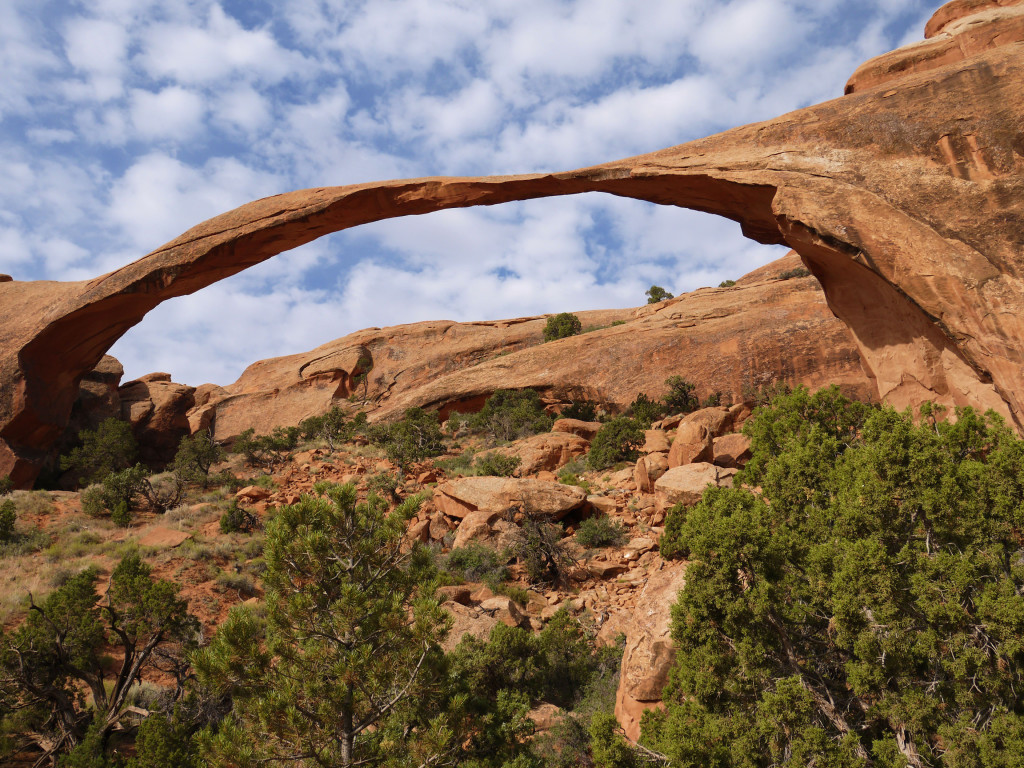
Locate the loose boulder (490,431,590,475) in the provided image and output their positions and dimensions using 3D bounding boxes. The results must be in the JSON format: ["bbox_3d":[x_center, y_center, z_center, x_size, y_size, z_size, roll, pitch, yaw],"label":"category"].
[{"bbox_3d":[2.191,5.538,66.000,8.130,3.560,4.880,0,-11,0],"label":"loose boulder"}]

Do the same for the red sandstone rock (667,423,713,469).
[{"bbox_3d":[13.929,4.826,65.000,3.610,3.500,3.070,0,-11,0],"label":"red sandstone rock"}]

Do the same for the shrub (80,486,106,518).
[{"bbox_3d":[-29.810,8.441,59.000,1.850,2.210,1.760,5,-12,-26],"label":"shrub"}]

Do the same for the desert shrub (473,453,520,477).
[{"bbox_3d":[-1.160,6.026,62.000,3.590,1.740,2.870,0,-11,-1],"label":"desert shrub"}]

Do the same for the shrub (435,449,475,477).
[{"bbox_3d":[-4.269,5.829,61.500,2.881,2.017,2.449,1,-9,-4],"label":"shrub"}]

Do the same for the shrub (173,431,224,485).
[{"bbox_3d":[-26.494,6.212,70.000,4.263,4.427,3.836,3,-10,-20],"label":"shrub"}]

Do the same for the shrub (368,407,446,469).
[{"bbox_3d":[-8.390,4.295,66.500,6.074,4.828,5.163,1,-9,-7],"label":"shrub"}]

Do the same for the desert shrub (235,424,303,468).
[{"bbox_3d":[-22.139,5.659,75.000,5.980,3.860,4.480,3,-11,-16],"label":"desert shrub"}]

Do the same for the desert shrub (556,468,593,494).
[{"bbox_3d":[4.301,6.710,57.000,2.403,1.736,2.163,-1,-9,4],"label":"desert shrub"}]

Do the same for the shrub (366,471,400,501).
[{"bbox_3d":[-9.463,7.475,61.000,2.500,2.140,2.250,2,-11,-9],"label":"shrub"}]

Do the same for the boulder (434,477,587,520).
[{"bbox_3d":[-0.172,7.879,57.000,10.600,2.940,4.770,0,-11,0],"label":"boulder"}]

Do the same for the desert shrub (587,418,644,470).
[{"bbox_3d":[8.372,4.813,67.000,4.690,4.240,4.220,-1,-11,7],"label":"desert shrub"}]

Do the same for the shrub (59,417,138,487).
[{"bbox_3d":[-39.438,6.438,79.000,7.630,6.480,6.490,5,-12,-26],"label":"shrub"}]

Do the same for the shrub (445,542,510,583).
[{"bbox_3d":[-1.833,9.482,44.000,3.401,2.061,2.721,0,-9,-2],"label":"shrub"}]

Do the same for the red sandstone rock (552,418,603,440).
[{"bbox_3d":[5.615,3.900,71.000,4.157,1.829,3.118,-1,-9,4],"label":"red sandstone rock"}]

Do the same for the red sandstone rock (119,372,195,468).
[{"bbox_3d":[-32.619,3.349,76.000,6.764,8.188,6.088,4,-10,-23],"label":"red sandstone rock"}]

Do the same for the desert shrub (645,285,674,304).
[{"bbox_3d":[19.588,-11.886,110.000,3.980,2.580,3.390,-2,-11,10],"label":"desert shrub"}]

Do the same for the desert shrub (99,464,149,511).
[{"bbox_3d":[-28.611,7.622,61.000,3.680,3.290,3.130,5,-12,-25],"label":"desert shrub"}]

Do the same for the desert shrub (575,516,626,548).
[{"bbox_3d":[5.556,9.323,52.000,3.260,1.950,2.770,-1,-11,6],"label":"desert shrub"}]

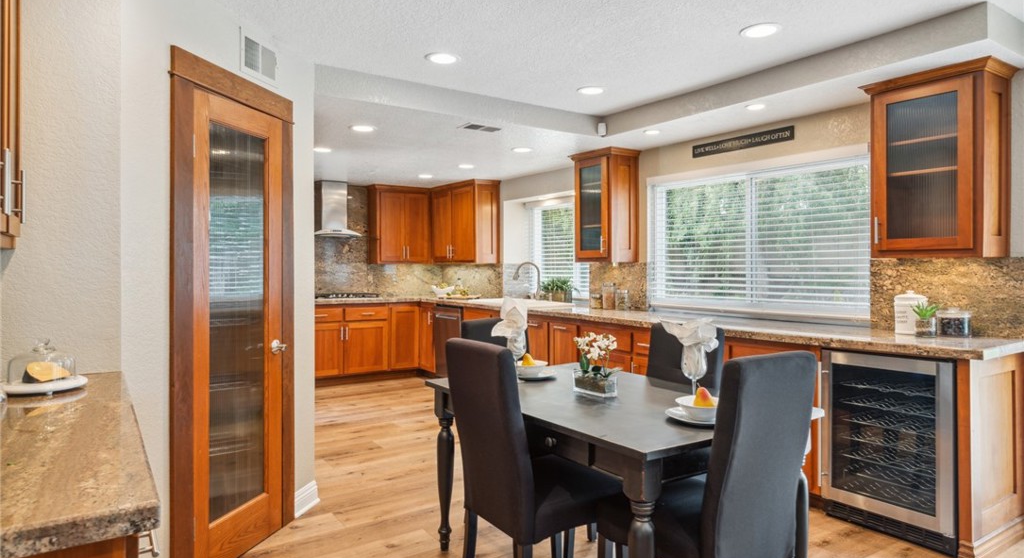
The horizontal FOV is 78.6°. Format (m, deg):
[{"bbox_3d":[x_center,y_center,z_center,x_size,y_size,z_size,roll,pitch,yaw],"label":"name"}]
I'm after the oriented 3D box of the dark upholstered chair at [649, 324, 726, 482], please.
[{"bbox_3d":[0.649,0.731,2.842,0.570,1.000,0.450,-1,1,-34],"label":"dark upholstered chair"}]

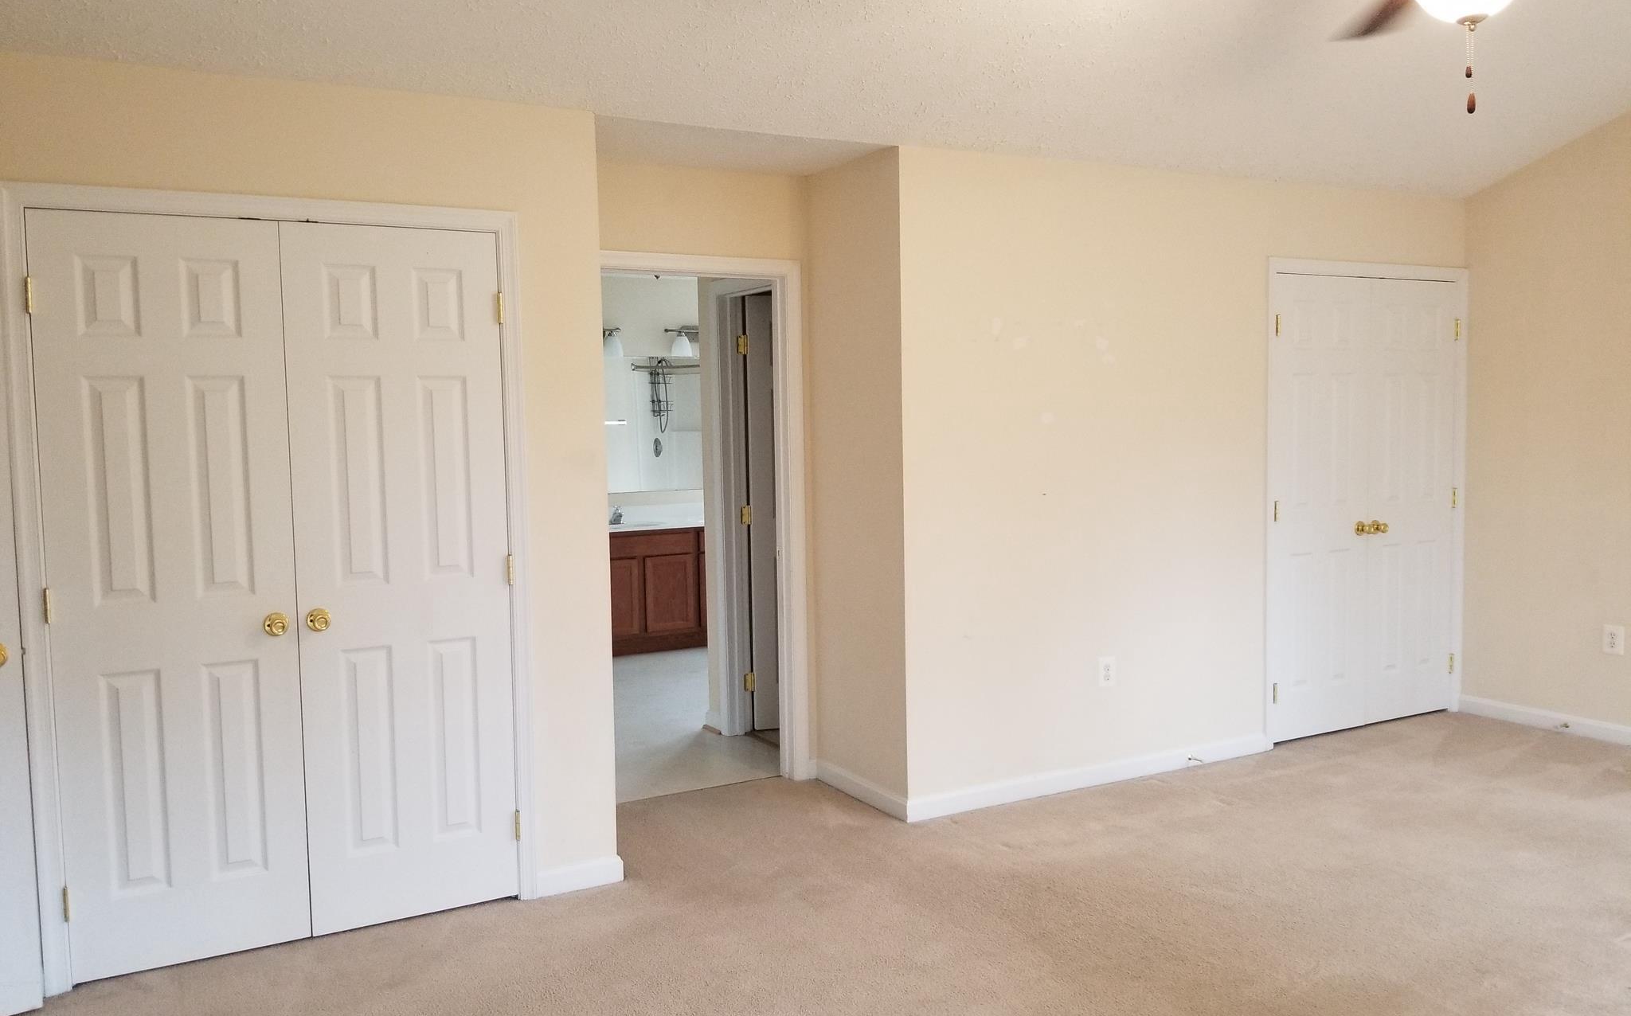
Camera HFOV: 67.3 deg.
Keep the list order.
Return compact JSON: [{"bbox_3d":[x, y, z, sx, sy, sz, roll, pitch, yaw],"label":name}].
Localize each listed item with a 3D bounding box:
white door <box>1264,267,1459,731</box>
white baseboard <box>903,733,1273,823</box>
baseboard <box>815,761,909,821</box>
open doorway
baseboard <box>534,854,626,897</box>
[{"bbox_3d":[2.521,-0.013,5.611,1.223,2.076,0.051,-3,5,-28],"label":"white door"},{"bbox_3d":[1.158,1.072,4.931,1.879,0.082,0.018,-3,5,-28],"label":"white baseboard"},{"bbox_3d":[0.173,1.099,4.805,0.018,0.082,0.714,-3,5,-28],"label":"baseboard"},{"bbox_3d":[-0.483,0.117,4.859,0.803,2.057,0.121,-3,5,-28],"label":"open doorway"},{"bbox_3d":[-0.751,1.179,3.918,0.295,0.082,0.018,-3,5,-28],"label":"baseboard"}]

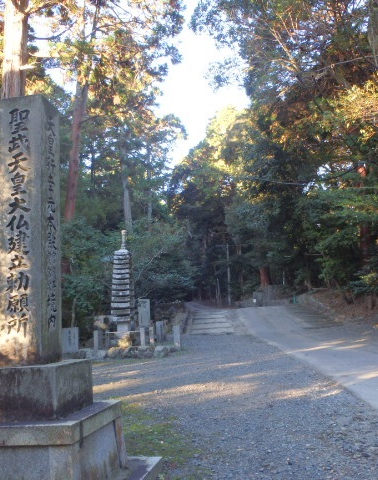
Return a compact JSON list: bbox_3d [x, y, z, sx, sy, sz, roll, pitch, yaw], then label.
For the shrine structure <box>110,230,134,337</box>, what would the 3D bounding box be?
[{"bbox_3d":[-2.198,1.380,16.805,0.670,3.450,0.670,-4,-10,6],"label":"shrine structure"}]

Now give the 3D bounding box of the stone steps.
[{"bbox_3d":[0.966,3.503,22.058,1.800,1.050,4.000,-3,-10,3],"label":"stone steps"}]

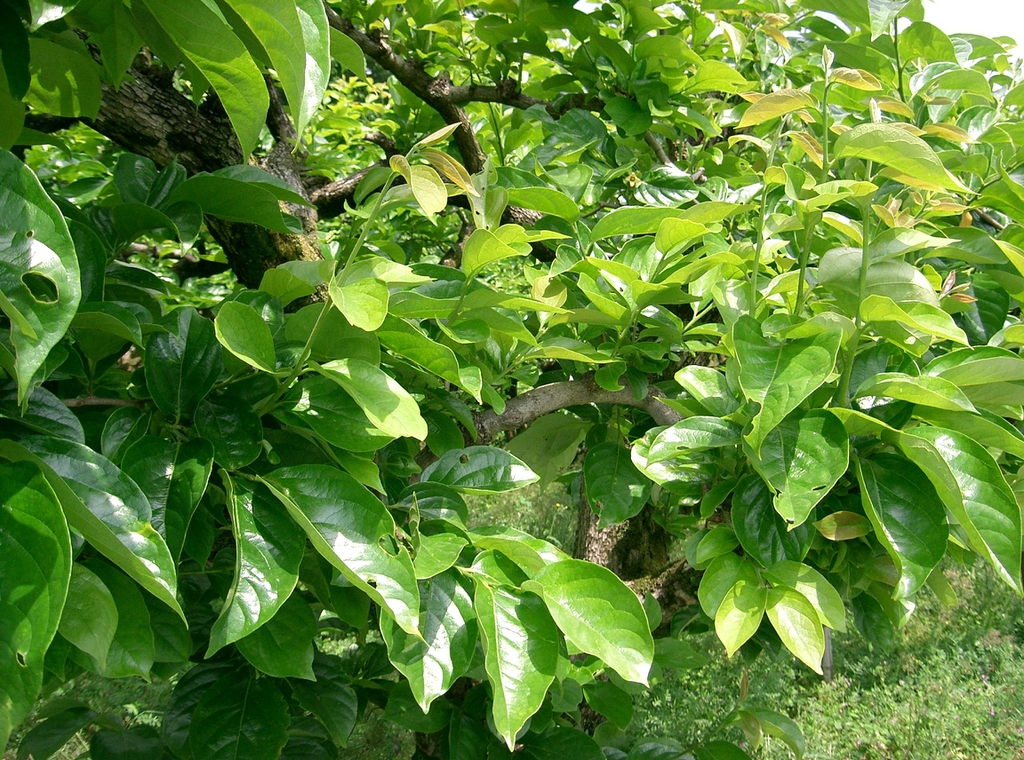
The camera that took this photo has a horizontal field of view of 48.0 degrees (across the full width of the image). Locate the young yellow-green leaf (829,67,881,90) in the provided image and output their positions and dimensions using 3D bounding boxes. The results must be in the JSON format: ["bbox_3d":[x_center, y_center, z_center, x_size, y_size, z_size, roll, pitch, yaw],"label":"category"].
[{"bbox_3d":[0.359,-0.315,1.200,0.058,0.014,0.028,12,30,18],"label":"young yellow-green leaf"}]

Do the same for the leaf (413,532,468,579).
[{"bbox_3d":[-0.053,0.132,0.860,0.050,0.018,0.042,16,45,24],"label":"leaf"}]

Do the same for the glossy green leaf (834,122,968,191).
[{"bbox_3d":[0.373,-0.212,1.100,0.135,0.030,0.070,17,44,12],"label":"glossy green leaf"}]

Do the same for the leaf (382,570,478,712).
[{"bbox_3d":[-0.070,0.215,0.980,0.082,0.136,0.025,3,-24,8],"label":"leaf"}]

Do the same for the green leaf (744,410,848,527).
[{"bbox_3d":[0.243,0.075,0.980,0.084,0.115,0.024,-1,-31,-4],"label":"green leaf"}]

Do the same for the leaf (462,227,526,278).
[{"bbox_3d":[-0.018,-0.132,1.200,0.075,0.055,0.022,-19,43,24],"label":"leaf"}]

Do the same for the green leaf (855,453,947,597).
[{"bbox_3d":[0.352,0.130,1.030,0.073,0.132,0.030,-8,-12,-20],"label":"green leaf"}]

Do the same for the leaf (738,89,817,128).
[{"bbox_3d":[0.266,-0.273,1.150,0.085,0.022,0.042,-19,38,-21],"label":"leaf"}]

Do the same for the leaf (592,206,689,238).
[{"bbox_3d":[0.148,-0.178,1.300,0.115,0.022,0.055,-15,31,-15],"label":"leaf"}]

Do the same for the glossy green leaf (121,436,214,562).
[{"bbox_3d":[-0.299,0.105,1.000,0.078,0.122,0.025,4,-31,-4],"label":"glossy green leaf"}]

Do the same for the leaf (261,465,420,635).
[{"bbox_3d":[-0.110,0.112,0.780,0.146,0.030,0.066,45,47,16],"label":"leaf"}]

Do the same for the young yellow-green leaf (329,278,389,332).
[{"bbox_3d":[-0.119,-0.059,0.900,0.046,0.016,0.060,-15,42,-27],"label":"young yellow-green leaf"}]

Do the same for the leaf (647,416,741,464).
[{"bbox_3d":[0.179,0.060,1.130,0.100,0.025,0.058,-13,37,-17],"label":"leaf"}]

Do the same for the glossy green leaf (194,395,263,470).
[{"bbox_3d":[-0.259,0.048,1.050,0.060,0.080,0.018,-20,-25,-14],"label":"glossy green leaf"}]

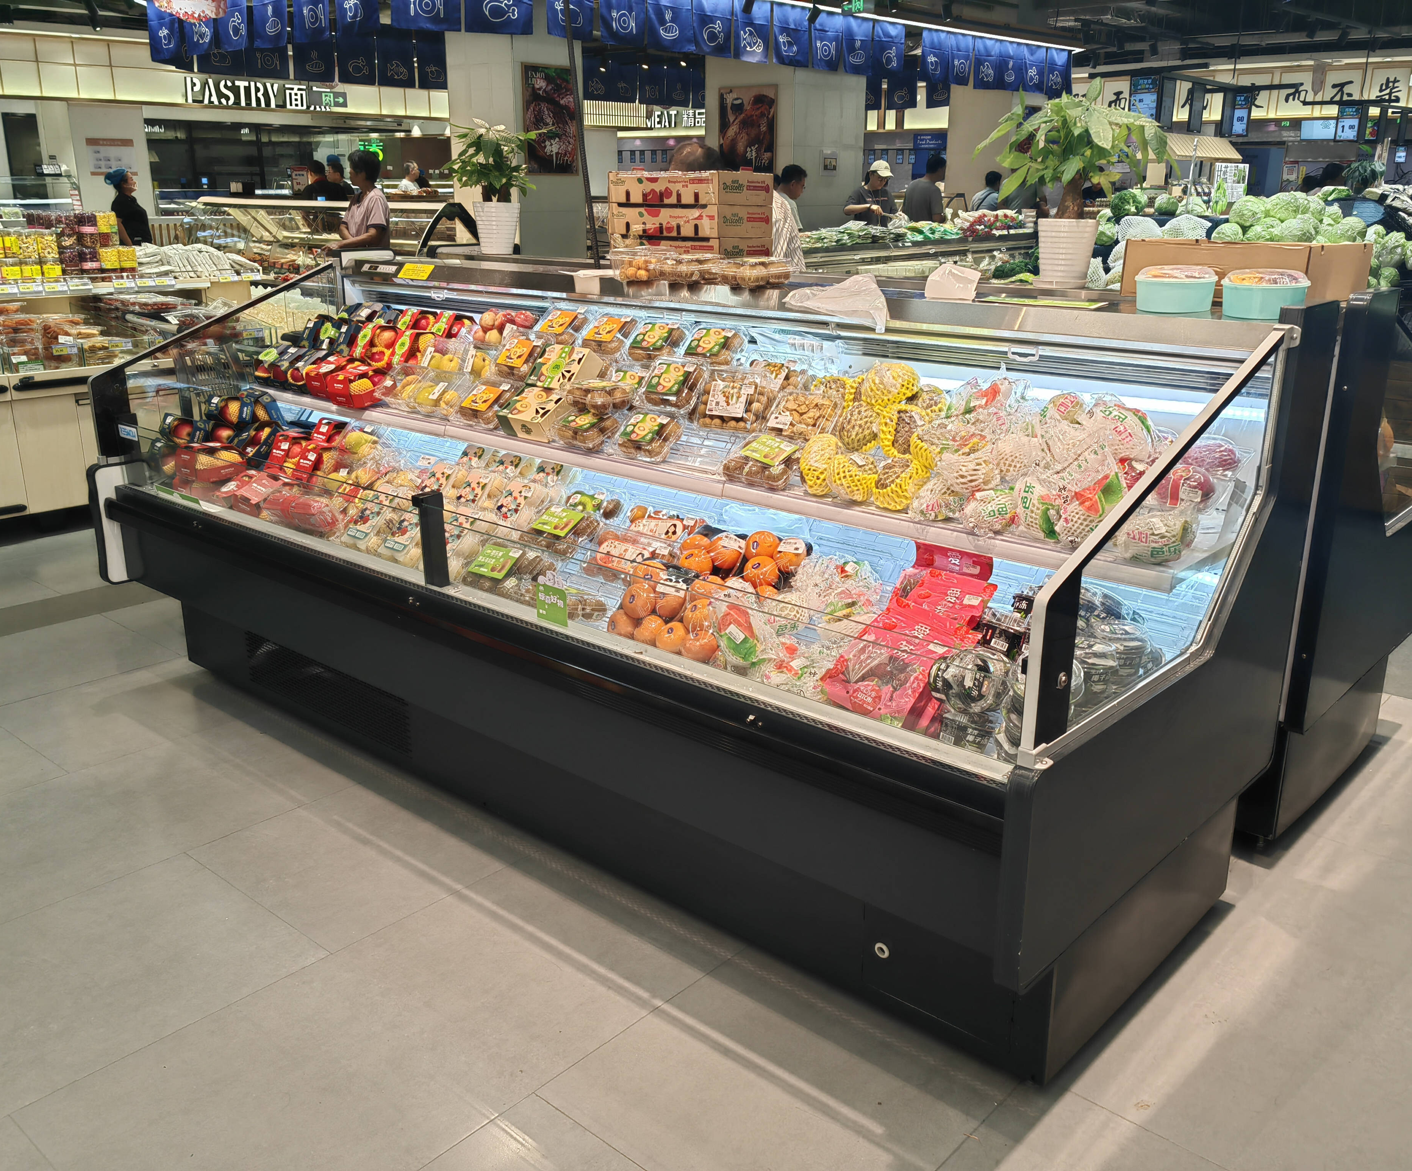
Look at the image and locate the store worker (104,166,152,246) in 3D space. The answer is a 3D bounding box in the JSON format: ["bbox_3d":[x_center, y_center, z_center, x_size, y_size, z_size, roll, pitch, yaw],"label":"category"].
[{"bbox_3d":[-4.639,-2.564,10.015,0.360,1.658,0.460,-4,18,-14],"label":"store worker"}]

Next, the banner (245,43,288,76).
[{"bbox_3d":[-3.594,-4.360,9.945,0.020,0.400,0.345,16,23,40],"label":"banner"}]

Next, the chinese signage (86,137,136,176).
[{"bbox_3d":[-7.239,-5.217,14.842,0.578,0.437,0.020,-14,23,-39],"label":"chinese signage"}]

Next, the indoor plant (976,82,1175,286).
[{"bbox_3d":[0.876,-0.946,2.892,0.456,0.462,0.420,5,18,15],"label":"indoor plant"}]

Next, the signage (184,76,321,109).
[{"bbox_3d":[-6.007,-6.612,16.427,2.030,0.313,0.100,-16,24,-41],"label":"signage"}]

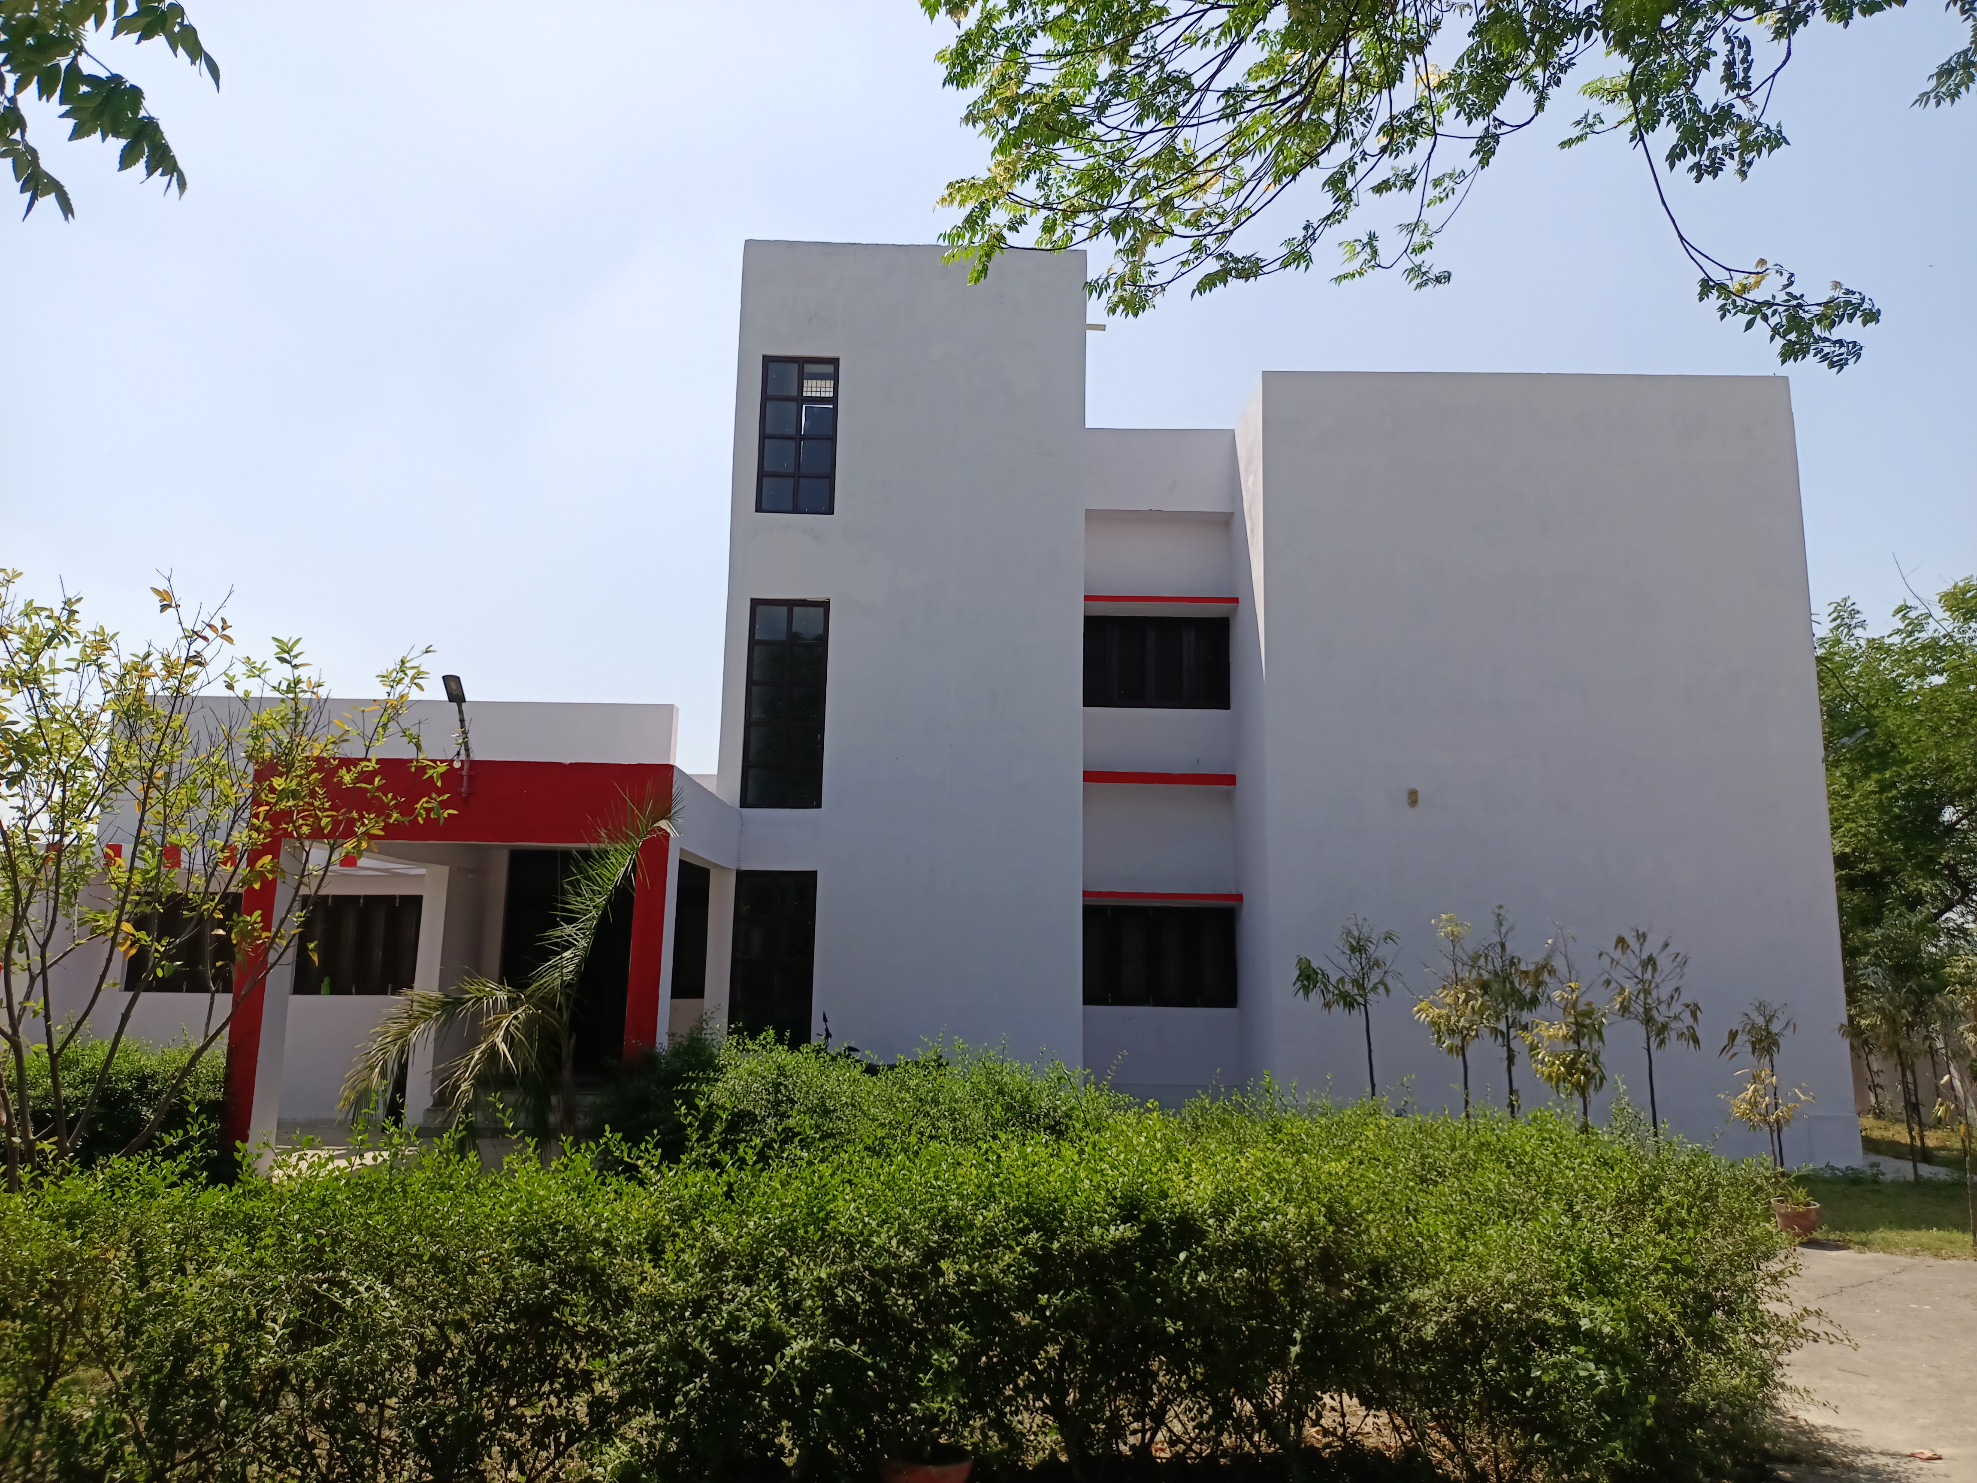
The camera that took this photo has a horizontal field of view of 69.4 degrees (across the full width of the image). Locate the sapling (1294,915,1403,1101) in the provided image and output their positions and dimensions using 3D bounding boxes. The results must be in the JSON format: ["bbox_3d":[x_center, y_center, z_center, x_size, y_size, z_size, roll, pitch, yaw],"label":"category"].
[{"bbox_3d":[3.506,2.908,13.882,1.027,2.426,1.027,1,-10,1],"label":"sapling"}]

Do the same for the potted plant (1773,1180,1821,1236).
[{"bbox_3d":[5.603,3.237,9.884,0.344,0.377,0.344,1,-10,0],"label":"potted plant"}]

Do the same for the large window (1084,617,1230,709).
[{"bbox_3d":[2.083,-0.987,17.850,1.870,1.166,0.120,1,-10,1],"label":"large window"}]

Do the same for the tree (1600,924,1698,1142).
[{"bbox_3d":[6.005,2.822,12.944,0.915,2.255,0.915,1,-10,0],"label":"tree"}]

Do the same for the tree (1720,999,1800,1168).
[{"bbox_3d":[6.972,3.147,12.894,0.728,1.626,0.728,1,-10,0],"label":"tree"}]

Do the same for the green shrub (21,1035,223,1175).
[{"bbox_3d":[-7.502,3.127,12.391,1.750,1.070,1.200,1,-10,1],"label":"green shrub"}]

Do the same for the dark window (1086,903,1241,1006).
[{"bbox_3d":[1.961,2.512,16.703,1.935,1.171,0.120,1,-10,0],"label":"dark window"}]

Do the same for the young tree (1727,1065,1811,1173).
[{"bbox_3d":[5.588,2.892,10.189,0.643,1.161,0.643,1,-10,0],"label":"young tree"}]

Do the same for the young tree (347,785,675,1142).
[{"bbox_3d":[-3.381,1.809,10.018,2.367,2.959,2.000,1,-10,0],"label":"young tree"}]

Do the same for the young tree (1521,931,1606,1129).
[{"bbox_3d":[4.304,2.466,10.603,0.632,2.155,0.632,1,-10,1],"label":"young tree"}]

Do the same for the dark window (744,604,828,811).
[{"bbox_3d":[-2.263,-0.438,15.950,0.895,2.388,0.120,1,-10,1],"label":"dark window"}]

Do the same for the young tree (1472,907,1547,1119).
[{"bbox_3d":[5.102,2.884,13.876,0.753,2.530,0.753,1,-10,1],"label":"young tree"}]

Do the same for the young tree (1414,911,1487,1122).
[{"bbox_3d":[3.470,2.403,10.667,0.586,2.222,0.558,1,-10,0],"label":"young tree"}]

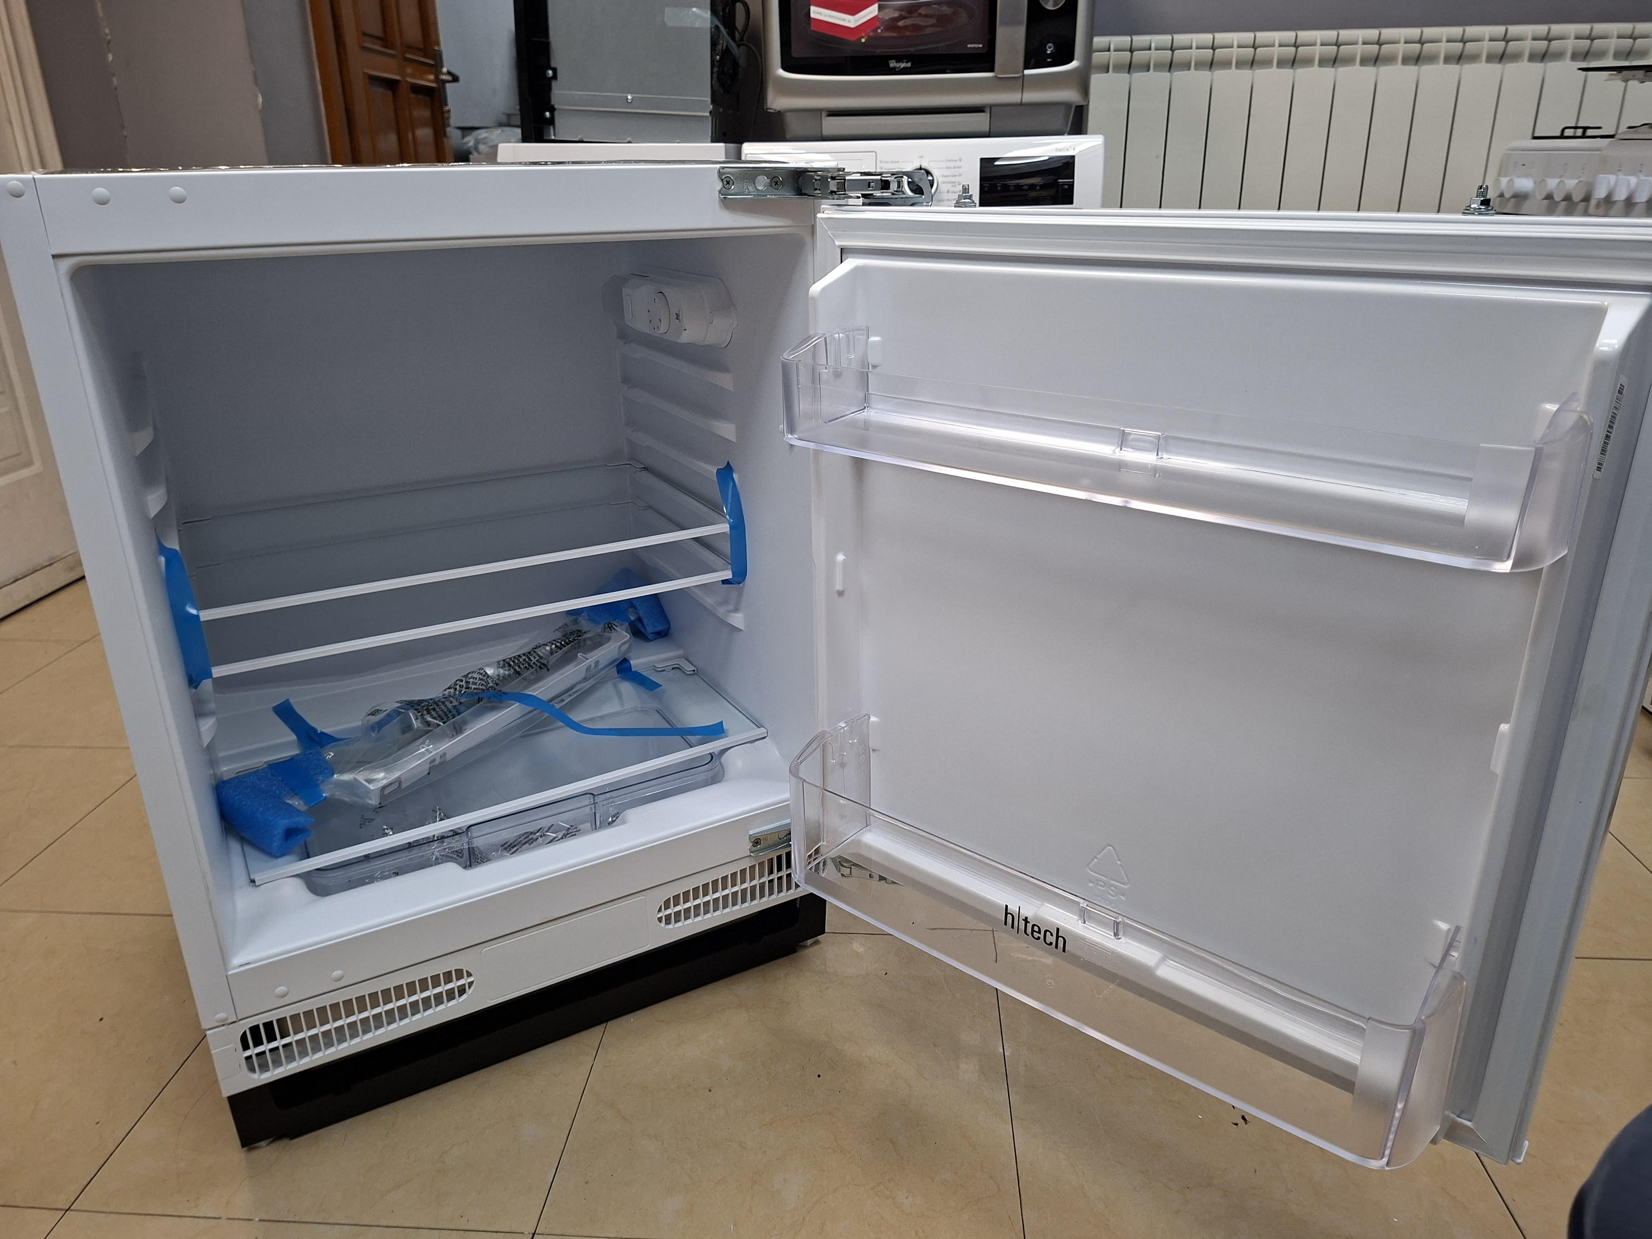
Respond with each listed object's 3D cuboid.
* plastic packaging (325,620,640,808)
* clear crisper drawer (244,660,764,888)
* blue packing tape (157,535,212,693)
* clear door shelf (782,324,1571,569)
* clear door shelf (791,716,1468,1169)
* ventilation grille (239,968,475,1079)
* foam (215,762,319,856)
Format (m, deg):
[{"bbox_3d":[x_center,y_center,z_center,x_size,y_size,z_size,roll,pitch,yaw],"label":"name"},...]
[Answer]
[{"bbox_3d":[-0.378,0.078,1.212,0.075,0.042,0.386,12,29,31],"label":"plastic packaging"},{"bbox_3d":[-0.340,0.184,1.181,0.500,0.100,0.240,-12,23,-28],"label":"clear crisper drawer"},{"bbox_3d":[-0.513,-0.005,0.884,0.018,0.126,0.022,-12,23,-28],"label":"blue packing tape"},{"bbox_3d":[0.181,-0.125,0.685,0.494,0.078,0.106,16,27,37],"label":"clear door shelf"},{"bbox_3d":[0.185,0.207,0.813,0.497,0.126,0.103,16,27,37],"label":"clear door shelf"},{"bbox_3d":[-0.398,0.343,0.949,0.190,0.040,0.012,-12,23,-28],"label":"ventilation grille"},{"bbox_3d":[-0.513,0.178,1.016,0.120,0.037,0.042,17,27,40],"label":"foam"}]

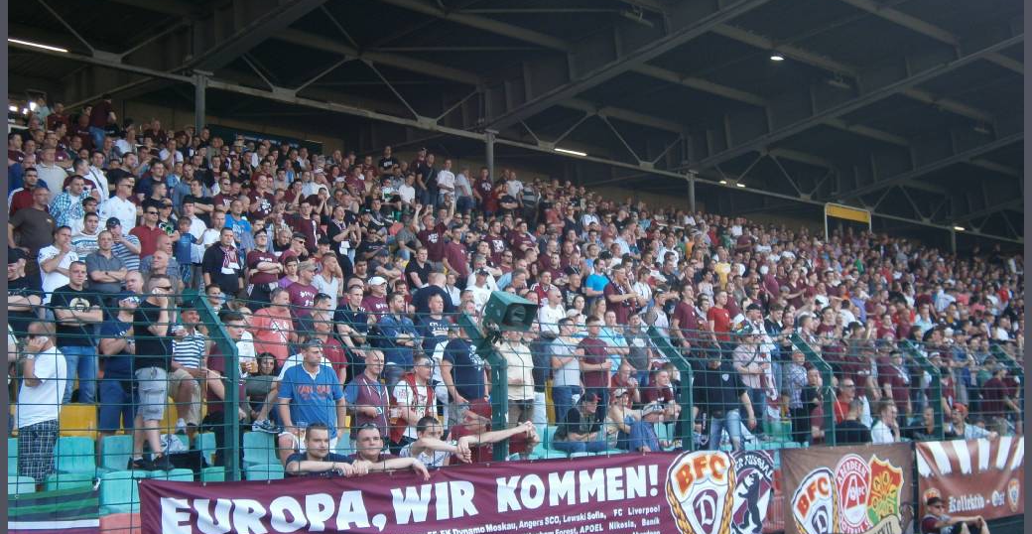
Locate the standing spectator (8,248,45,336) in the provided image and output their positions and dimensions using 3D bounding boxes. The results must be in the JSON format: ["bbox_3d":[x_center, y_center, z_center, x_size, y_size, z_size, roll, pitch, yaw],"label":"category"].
[{"bbox_3d":[-4.624,0.724,12.899,0.530,1.800,0.400,2,-7,-27],"label":"standing spectator"}]

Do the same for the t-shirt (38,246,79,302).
[{"bbox_3d":[-5.241,0.074,16.100,0.450,0.640,0.300,3,-8,-36],"label":"t-shirt"}]

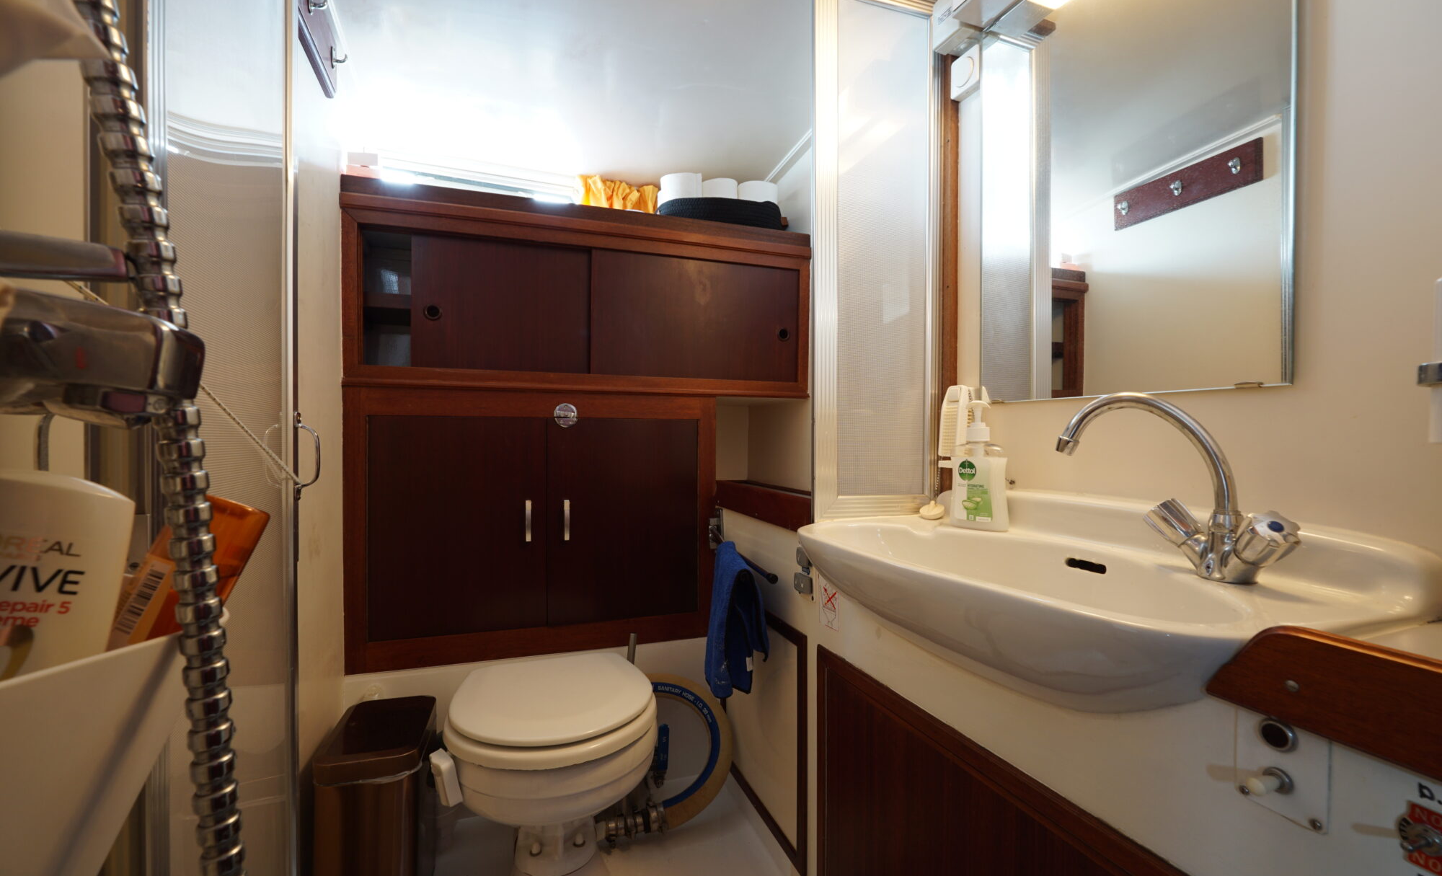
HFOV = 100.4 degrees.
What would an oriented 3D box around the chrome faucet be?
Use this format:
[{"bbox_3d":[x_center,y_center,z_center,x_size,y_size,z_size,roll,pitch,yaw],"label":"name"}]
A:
[{"bbox_3d":[0.466,0.046,0.648,0.062,0.178,0.245,0,1,-19],"label":"chrome faucet"}]

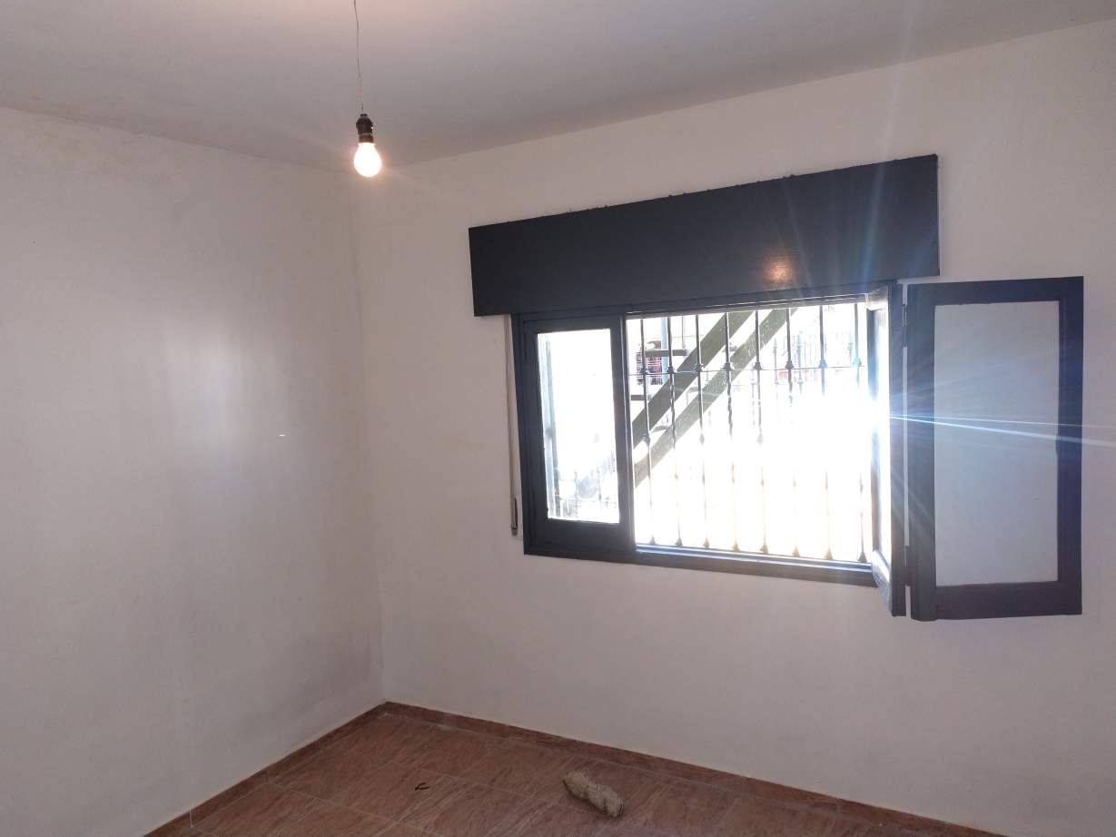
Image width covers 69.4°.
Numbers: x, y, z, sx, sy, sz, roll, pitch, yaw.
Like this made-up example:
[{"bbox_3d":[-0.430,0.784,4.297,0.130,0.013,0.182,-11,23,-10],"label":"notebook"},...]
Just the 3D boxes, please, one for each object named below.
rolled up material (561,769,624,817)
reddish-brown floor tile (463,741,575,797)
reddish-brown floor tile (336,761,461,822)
[{"bbox_3d":[0.131,1.384,2.984,0.085,0.082,0.270,-5,5,-39],"label":"rolled up material"},{"bbox_3d":[-0.169,1.423,3.278,0.342,0.010,0.342,0,4,29],"label":"reddish-brown floor tile"},{"bbox_3d":[-0.634,1.452,3.142,0.342,0.010,0.342,0,4,29],"label":"reddish-brown floor tile"}]

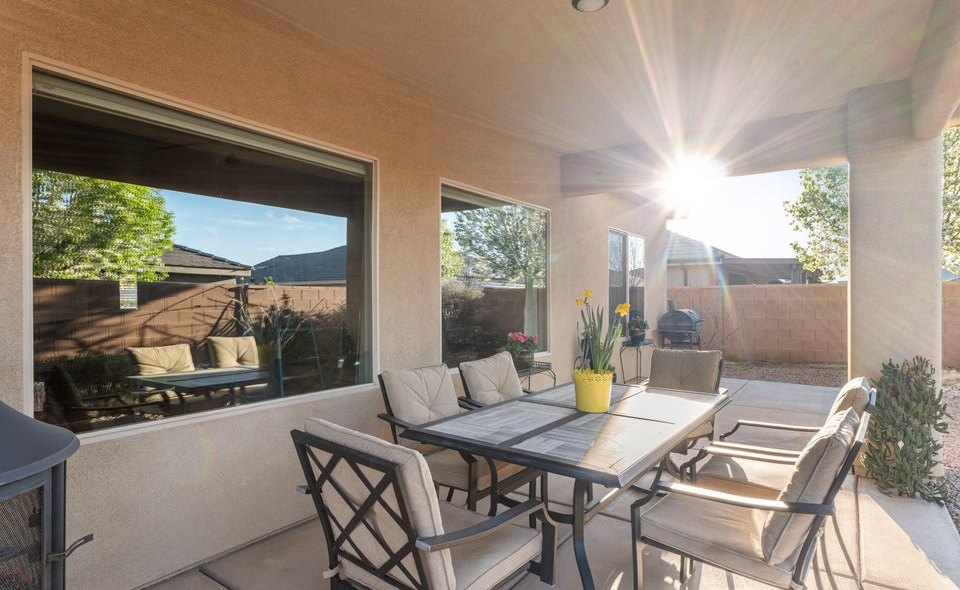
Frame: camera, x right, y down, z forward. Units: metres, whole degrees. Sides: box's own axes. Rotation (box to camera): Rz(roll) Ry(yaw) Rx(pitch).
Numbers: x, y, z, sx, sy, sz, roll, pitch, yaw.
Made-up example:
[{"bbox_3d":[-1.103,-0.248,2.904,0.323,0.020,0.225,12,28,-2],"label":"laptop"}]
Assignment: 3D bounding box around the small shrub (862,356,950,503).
[{"bbox_3d":[2.792,0.857,3.332,0.420,0.880,0.420,0,0,36],"label":"small shrub"}]

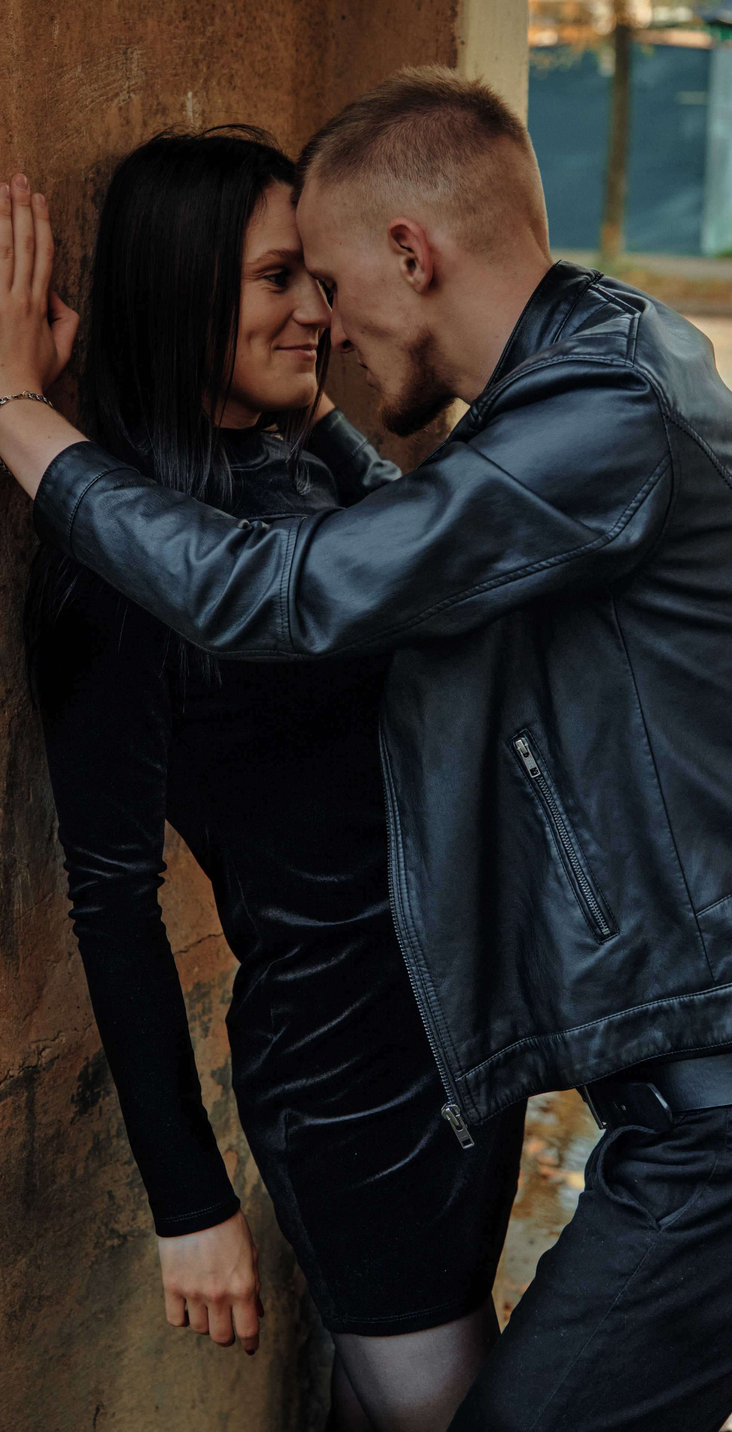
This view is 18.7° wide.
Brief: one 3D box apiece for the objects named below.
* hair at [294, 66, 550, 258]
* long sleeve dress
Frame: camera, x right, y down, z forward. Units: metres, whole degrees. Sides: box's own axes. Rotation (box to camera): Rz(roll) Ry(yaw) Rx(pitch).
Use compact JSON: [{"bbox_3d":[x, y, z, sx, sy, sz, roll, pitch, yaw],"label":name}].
[{"bbox_3d":[0.044,-0.423,1.736,0.198,0.168,0.165,-16,10,21],"label":"hair"},{"bbox_3d":[-0.068,0.130,1.840,0.290,0.800,0.420,10,20,43],"label":"long sleeve dress"}]

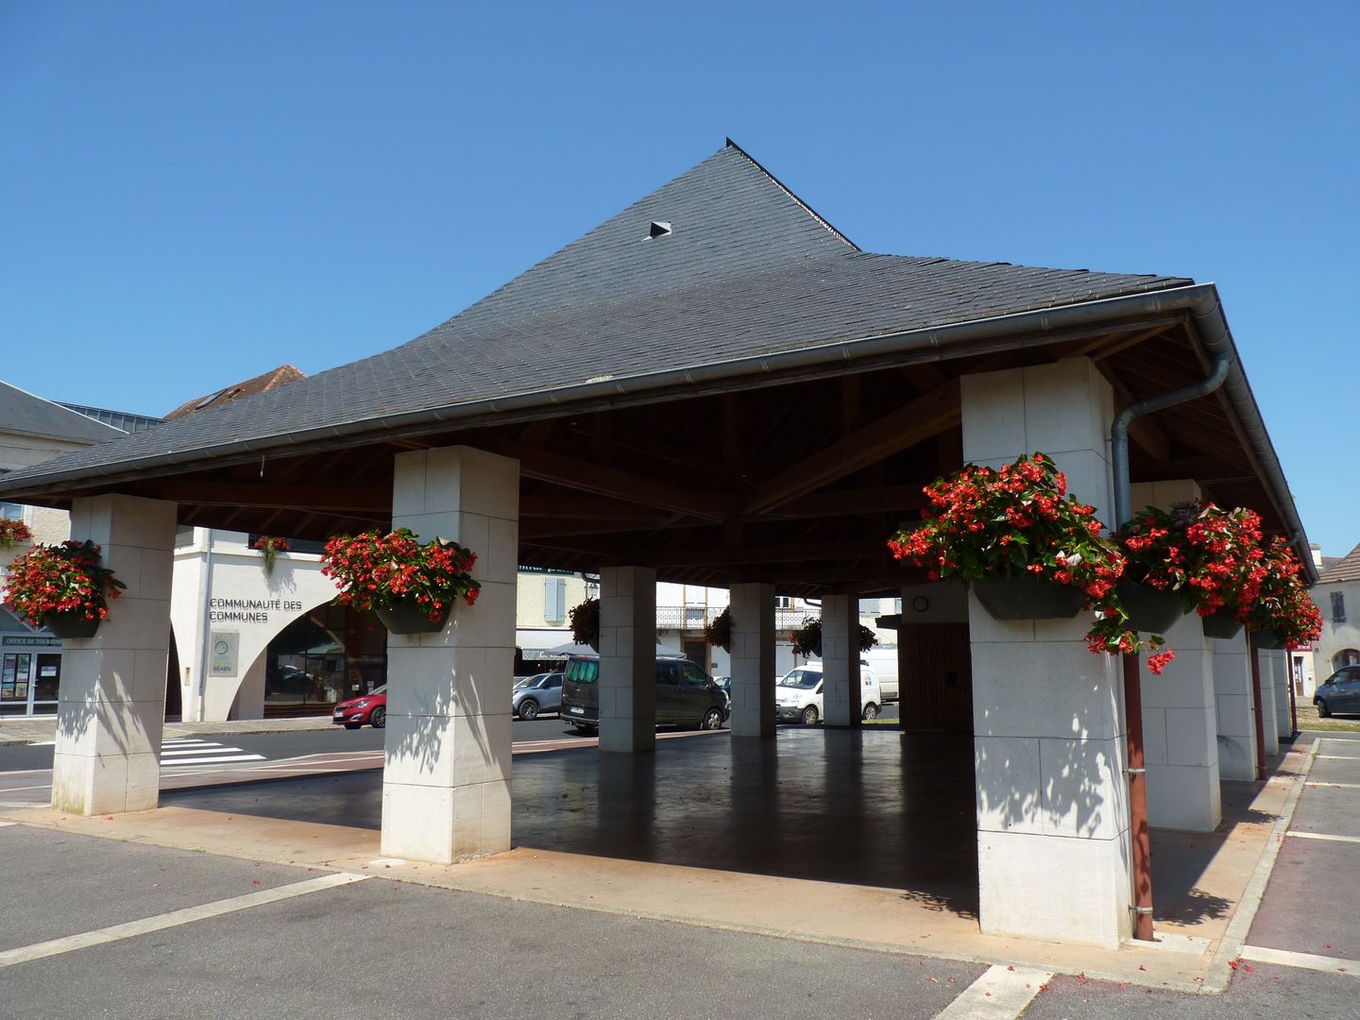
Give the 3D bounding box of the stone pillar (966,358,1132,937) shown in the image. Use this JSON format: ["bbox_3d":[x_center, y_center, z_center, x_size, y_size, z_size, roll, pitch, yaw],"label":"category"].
[{"bbox_3d":[2.428,0.885,6.969,0.810,3.570,0.786,-5,-10,31],"label":"stone pillar"}]

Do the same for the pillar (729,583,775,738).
[{"bbox_3d":[1.717,3.492,24.775,0.760,3.461,0.755,-5,-10,32],"label":"pillar"}]

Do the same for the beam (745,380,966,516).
[{"bbox_3d":[1.554,-0.510,10.212,0.235,0.298,6.861,2,-8,-13],"label":"beam"}]

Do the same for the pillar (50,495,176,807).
[{"bbox_3d":[-6.363,1.611,11.959,0.760,3.434,0.755,-5,-10,32],"label":"pillar"}]

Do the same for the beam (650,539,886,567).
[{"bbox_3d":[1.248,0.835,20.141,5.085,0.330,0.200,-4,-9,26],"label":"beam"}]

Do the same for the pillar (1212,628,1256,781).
[{"bbox_3d":[8.082,2.209,15.966,0.810,3.570,0.786,-5,-10,31],"label":"pillar"}]

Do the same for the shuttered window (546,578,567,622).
[{"bbox_3d":[-4.918,3.572,42.000,0.900,1.680,0.120,6,-10,-37],"label":"shuttered window"}]

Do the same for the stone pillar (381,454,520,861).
[{"bbox_3d":[-2.065,1.269,9.654,0.810,3.570,0.786,-5,-10,31],"label":"stone pillar"}]

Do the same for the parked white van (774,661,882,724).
[{"bbox_3d":[4.596,5.988,34.790,4.380,1.860,1.820,6,-10,-37],"label":"parked white van"}]

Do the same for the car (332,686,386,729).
[{"bbox_3d":[-8.259,5.809,32.321,4.250,1.460,1.810,8,-11,-41],"label":"car"}]

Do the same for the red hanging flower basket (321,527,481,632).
[{"bbox_3d":[-2.389,0.603,9.060,1.200,0.820,0.720,-5,-10,31],"label":"red hanging flower basket"}]

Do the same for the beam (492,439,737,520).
[{"bbox_3d":[-0.757,-0.326,11.521,0.181,0.298,5.056,-5,-10,31],"label":"beam"}]

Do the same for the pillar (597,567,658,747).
[{"bbox_3d":[-1.000,2.859,20.465,0.760,3.452,0.755,-5,-10,32],"label":"pillar"}]

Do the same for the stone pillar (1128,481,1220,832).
[{"bbox_3d":[5.214,1.536,11.392,0.810,3.570,0.786,-5,-10,31],"label":"stone pillar"}]

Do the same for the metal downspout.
[{"bbox_3d":[2.925,0.774,6.168,0.722,3.383,0.107,-5,-10,32],"label":"metal downspout"}]

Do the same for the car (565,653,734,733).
[{"bbox_3d":[-0.780,5.315,30.805,4.970,2.080,1.970,7,-11,-39],"label":"car"}]

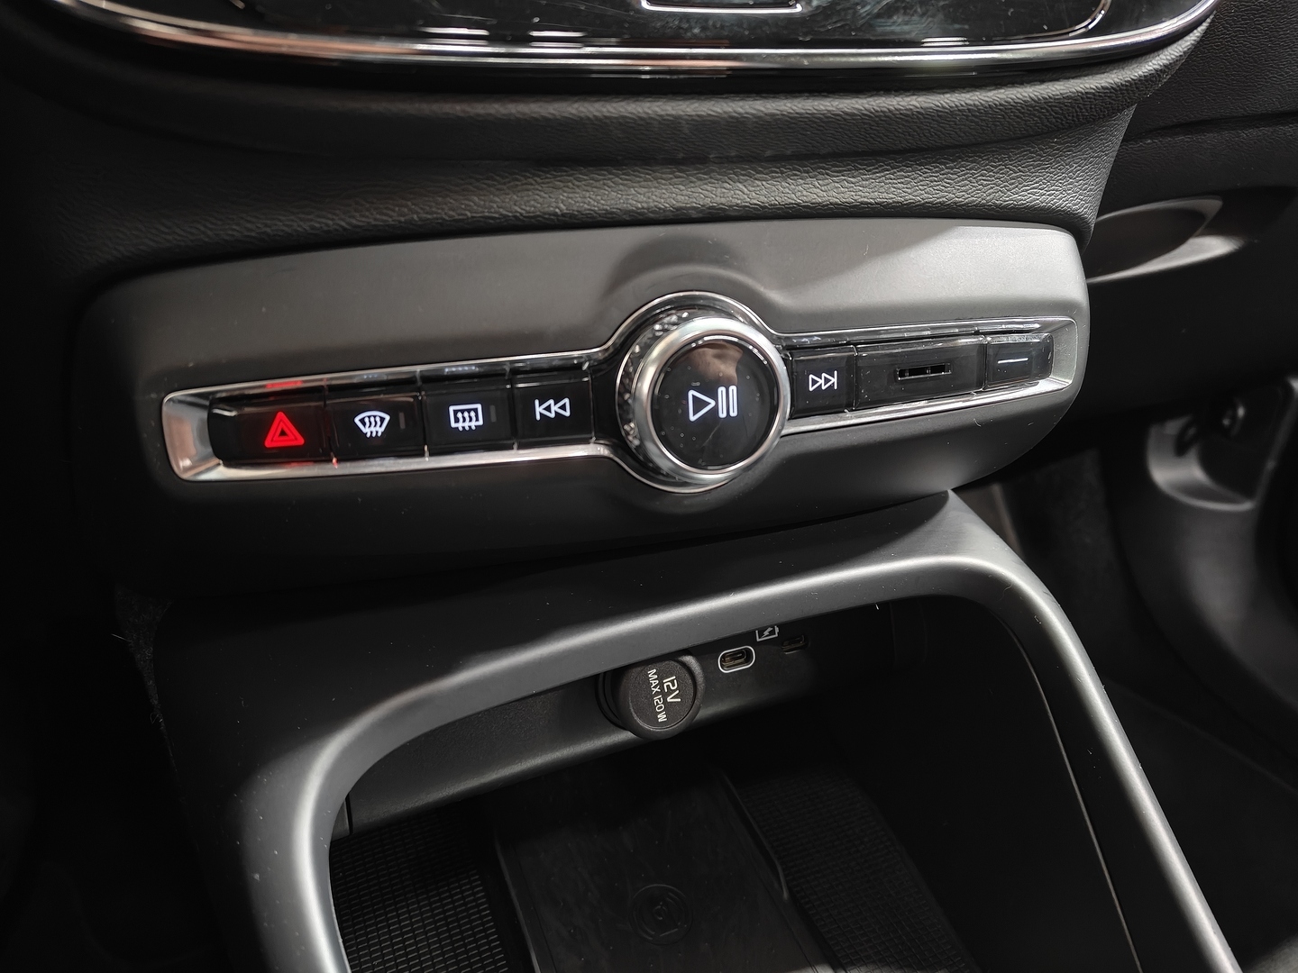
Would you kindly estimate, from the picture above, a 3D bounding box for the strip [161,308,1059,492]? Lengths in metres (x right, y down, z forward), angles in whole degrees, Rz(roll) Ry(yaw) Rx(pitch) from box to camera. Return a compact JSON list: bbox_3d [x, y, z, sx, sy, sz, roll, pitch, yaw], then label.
[{"bbox_3d":[0.010,-0.024,0.228,0.240,0.048,0.022,-7,16,-15],"label":"strip"}]

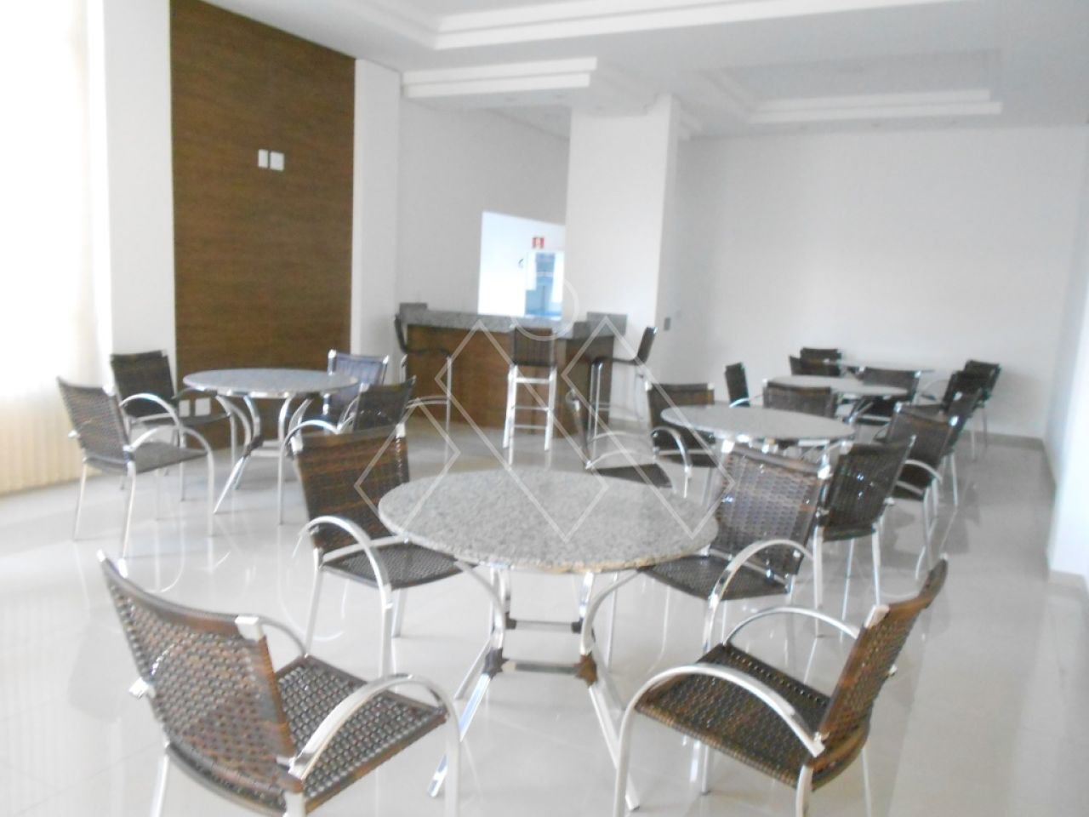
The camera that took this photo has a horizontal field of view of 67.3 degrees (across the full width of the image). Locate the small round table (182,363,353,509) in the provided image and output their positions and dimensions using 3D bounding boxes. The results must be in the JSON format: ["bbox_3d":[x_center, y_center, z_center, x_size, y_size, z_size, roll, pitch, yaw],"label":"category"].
[{"bbox_3d":[-1.630,0.202,4.915,0.980,0.767,0.980,3,9,0],"label":"small round table"}]

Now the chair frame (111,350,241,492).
[{"bbox_3d":[-2.366,0.080,5.240,0.570,0.860,0.530,6,9,17],"label":"chair frame"}]

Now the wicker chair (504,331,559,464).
[{"bbox_3d":[-0.106,-0.192,7.083,0.402,1.029,0.519,5,9,12],"label":"wicker chair"}]

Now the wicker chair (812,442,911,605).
[{"bbox_3d":[1.287,0.505,3.806,0.530,0.860,0.570,-3,11,-33],"label":"wicker chair"}]

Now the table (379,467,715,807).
[{"bbox_3d":[-0.010,0.672,2.464,0.980,0.767,0.980,3,9,0],"label":"table"}]

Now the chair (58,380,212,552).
[{"bbox_3d":[-2.086,0.256,4.174,0.512,0.852,0.581,9,10,32],"label":"chair"}]

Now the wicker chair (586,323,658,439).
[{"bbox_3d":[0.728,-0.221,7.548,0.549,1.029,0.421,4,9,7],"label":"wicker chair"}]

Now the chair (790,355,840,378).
[{"bbox_3d":[2.610,-0.041,7.701,0.570,0.860,0.530,-5,12,-43],"label":"chair"}]

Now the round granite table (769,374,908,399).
[{"bbox_3d":[2.253,0.193,6.390,1.000,0.770,1.000,3,9,0],"label":"round granite table"}]

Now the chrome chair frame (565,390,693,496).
[{"bbox_3d":[0.394,0.359,4.323,0.554,0.851,0.544,3,9,0],"label":"chrome chair frame"}]

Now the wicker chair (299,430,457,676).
[{"bbox_3d":[-0.545,0.535,2.889,0.554,0.851,0.544,11,12,41],"label":"wicker chair"}]

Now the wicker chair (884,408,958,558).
[{"bbox_3d":[1.781,0.431,4.442,0.570,0.860,0.530,1,9,-13],"label":"wicker chair"}]

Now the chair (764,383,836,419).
[{"bbox_3d":[1.828,0.227,5.743,0.530,0.860,0.570,9,11,35],"label":"chair"}]

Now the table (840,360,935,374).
[{"bbox_3d":[3.398,-0.058,8.364,0.985,0.766,0.985,3,9,0],"label":"table"}]

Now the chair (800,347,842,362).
[{"bbox_3d":[3.090,-0.195,8.860,0.512,0.852,0.581,1,9,-12],"label":"chair"}]

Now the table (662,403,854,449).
[{"bbox_3d":[1.084,0.435,4.340,0.970,0.767,0.970,3,9,0],"label":"table"}]

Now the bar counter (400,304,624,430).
[{"bbox_3d":[-0.334,-0.413,8.193,1.833,1.098,1.078,7,10,26],"label":"bar counter"}]

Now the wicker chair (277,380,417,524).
[{"bbox_3d":[-1.103,0.234,4.619,0.554,0.851,0.544,7,10,26],"label":"wicker chair"}]

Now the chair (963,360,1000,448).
[{"bbox_3d":[4.170,-0.052,8.303,0.570,0.860,0.530,1,9,-12],"label":"chair"}]

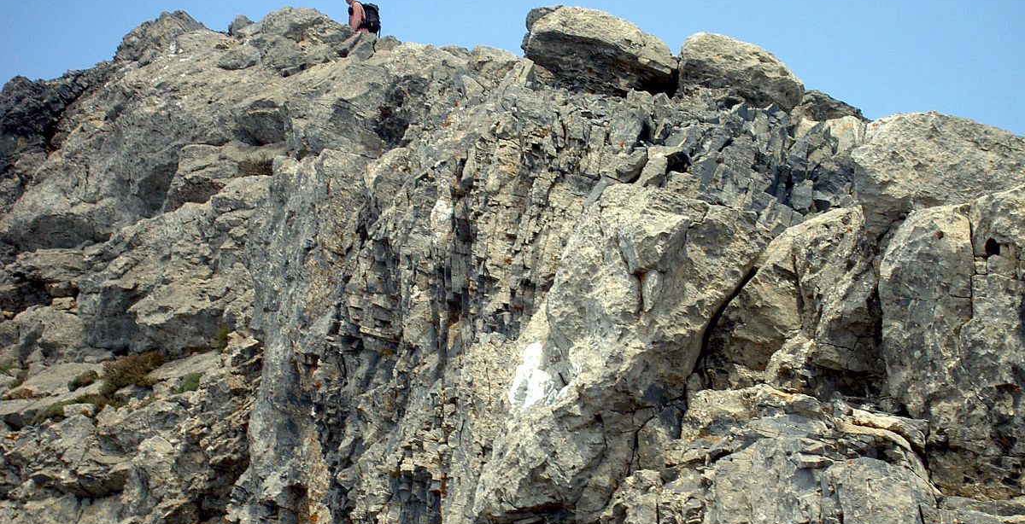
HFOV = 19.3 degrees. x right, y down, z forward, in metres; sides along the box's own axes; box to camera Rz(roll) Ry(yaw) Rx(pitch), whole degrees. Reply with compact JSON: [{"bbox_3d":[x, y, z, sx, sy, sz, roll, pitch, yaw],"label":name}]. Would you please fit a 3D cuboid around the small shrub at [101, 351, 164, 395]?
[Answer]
[{"bbox_3d":[-5.707,1.663,45.400,0.920,0.550,0.700,0,-13,0],"label":"small shrub"}]

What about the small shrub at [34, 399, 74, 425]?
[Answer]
[{"bbox_3d":[-6.797,2.224,44.800,0.620,0.320,0.450,0,-13,0],"label":"small shrub"}]

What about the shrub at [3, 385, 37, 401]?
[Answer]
[{"bbox_3d":[-7.337,1.954,45.000,0.480,0.220,0.380,0,-13,0],"label":"shrub"}]

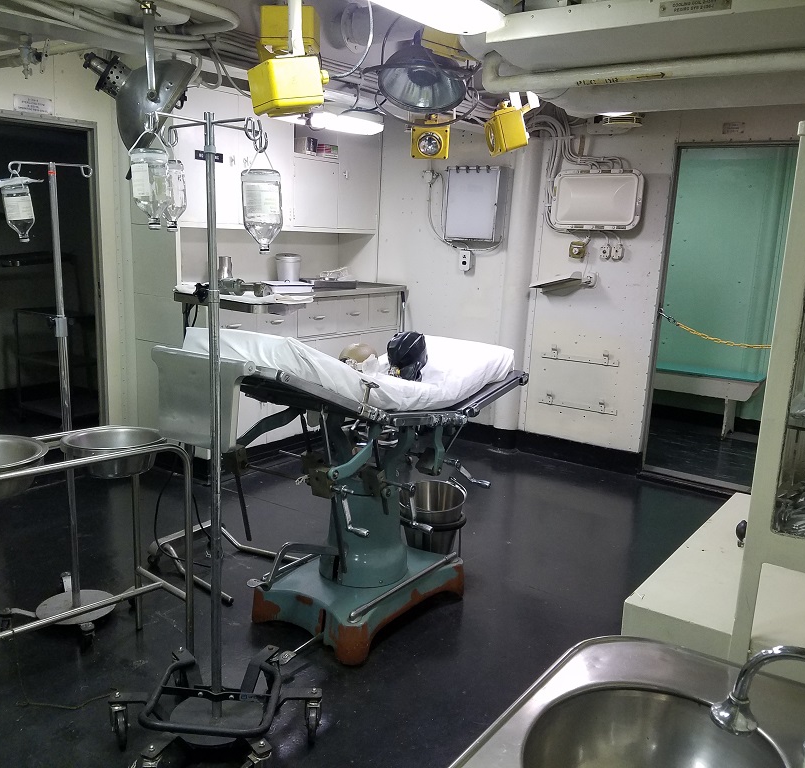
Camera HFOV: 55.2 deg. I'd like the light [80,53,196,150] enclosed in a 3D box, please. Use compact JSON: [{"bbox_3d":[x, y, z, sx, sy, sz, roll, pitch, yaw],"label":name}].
[{"bbox_3d":[-0.826,-0.881,2.288,0.305,0.350,0.350,32,11,-5],"label":"light"}]

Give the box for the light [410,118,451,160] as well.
[{"bbox_3d":[0.121,-1.063,3.340,0.168,0.178,0.175,3,27,5],"label":"light"}]

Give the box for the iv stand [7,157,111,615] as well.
[{"bbox_3d":[-1.173,0.076,2.717,0.440,1.662,0.420,-3,13,-24],"label":"iv stand"}]

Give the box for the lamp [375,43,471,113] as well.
[{"bbox_3d":[0.088,-1.272,3.039,0.360,0.250,0.360,1,-10,0],"label":"lamp"}]

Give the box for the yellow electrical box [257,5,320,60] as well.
[{"bbox_3d":[-0.366,-1.125,2.470,0.172,0.160,0.150,4,12,9],"label":"yellow electrical box"}]

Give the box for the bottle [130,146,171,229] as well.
[{"bbox_3d":[-0.583,-0.452,1.785,0.088,0.190,0.088,11,14,35],"label":"bottle"}]

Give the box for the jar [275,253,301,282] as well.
[{"bbox_3d":[-0.790,-0.785,5.339,0.178,0.224,0.178,2,12,0],"label":"jar"}]

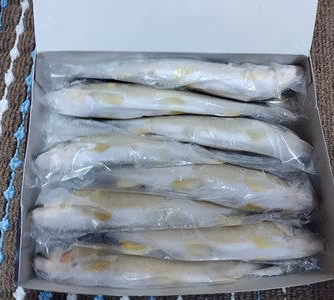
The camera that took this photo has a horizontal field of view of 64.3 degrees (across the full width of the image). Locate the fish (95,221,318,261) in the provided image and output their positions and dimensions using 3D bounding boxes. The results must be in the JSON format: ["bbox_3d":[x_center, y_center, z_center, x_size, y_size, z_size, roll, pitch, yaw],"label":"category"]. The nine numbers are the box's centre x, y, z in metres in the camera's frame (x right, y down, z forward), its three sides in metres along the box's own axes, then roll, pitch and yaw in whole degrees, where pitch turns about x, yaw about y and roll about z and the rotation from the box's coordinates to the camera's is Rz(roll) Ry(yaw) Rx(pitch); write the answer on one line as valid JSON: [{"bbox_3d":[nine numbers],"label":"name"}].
[{"bbox_3d":[0.032,0.082,0.239,0.225,0.034,0.035,2,79,-2],"label":"fish"}]

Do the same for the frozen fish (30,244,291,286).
[{"bbox_3d":[-0.004,0.105,0.234,0.223,0.034,0.033,2,79,-2],"label":"frozen fish"}]

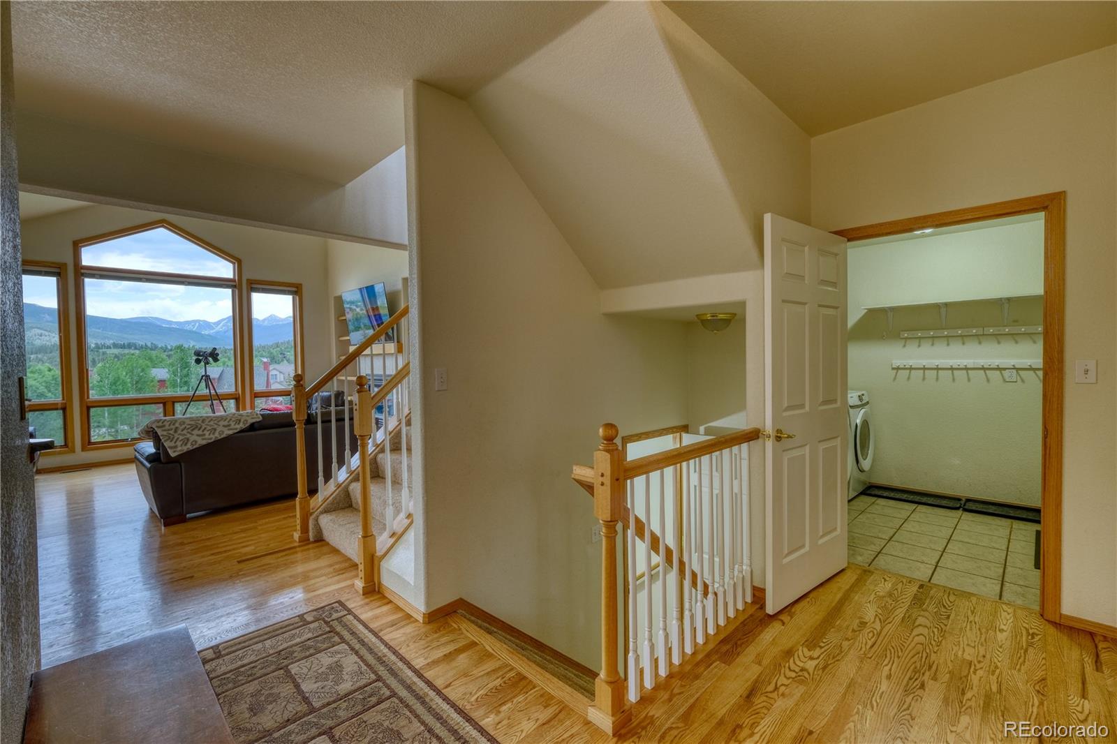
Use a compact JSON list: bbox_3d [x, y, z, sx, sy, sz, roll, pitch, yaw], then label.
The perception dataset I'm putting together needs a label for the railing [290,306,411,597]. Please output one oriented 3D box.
[{"bbox_3d":[-1.193,0.293,3.443,1.235,1.920,1.100,1,2,43],"label":"railing"}]

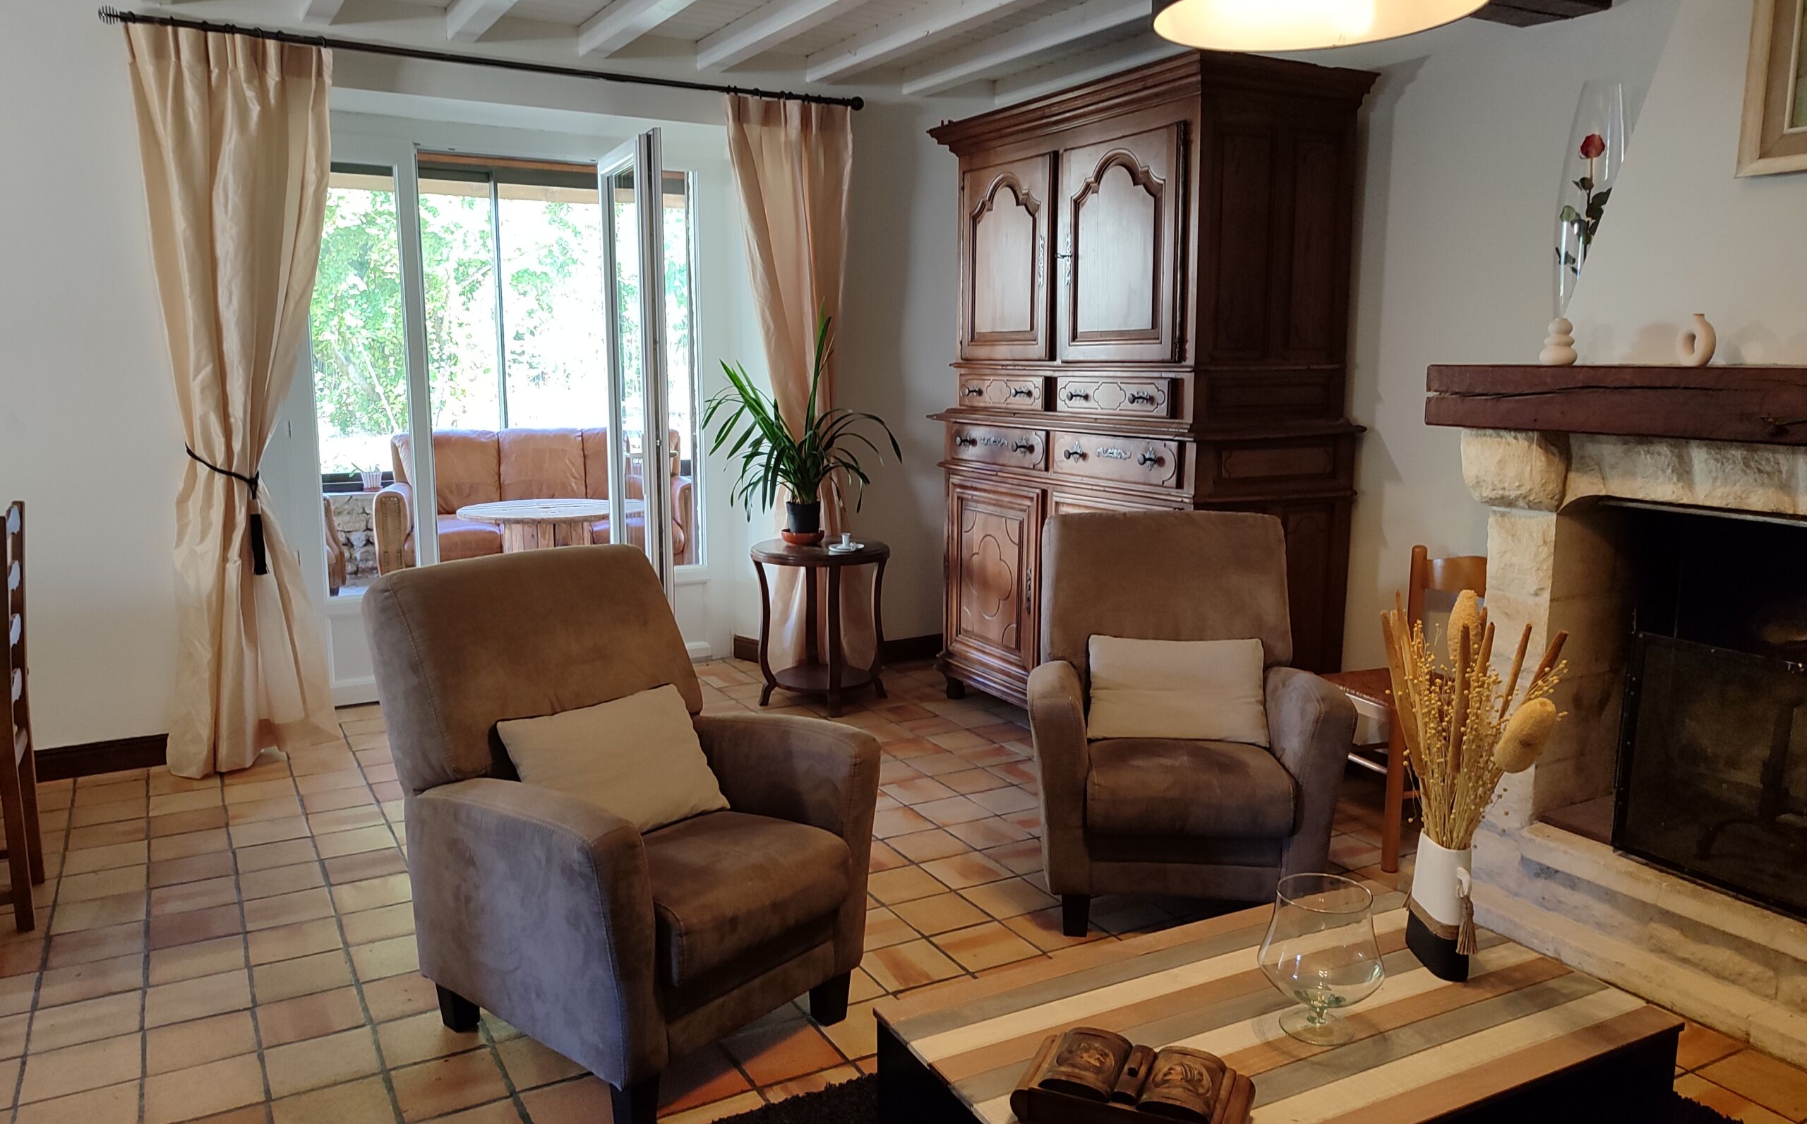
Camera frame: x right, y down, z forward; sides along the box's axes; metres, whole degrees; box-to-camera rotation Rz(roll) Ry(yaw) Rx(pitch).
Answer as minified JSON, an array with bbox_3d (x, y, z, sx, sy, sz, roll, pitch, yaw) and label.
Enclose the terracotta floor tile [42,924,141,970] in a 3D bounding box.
[{"bbox_3d":[-1.914,0.916,3.101,0.198,0.015,0.198,-5,10,-29],"label":"terracotta floor tile"}]

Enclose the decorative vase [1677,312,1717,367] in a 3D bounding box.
[{"bbox_3d":[1.706,-0.477,2.808,0.036,0.119,0.102,-1,9,-7],"label":"decorative vase"}]

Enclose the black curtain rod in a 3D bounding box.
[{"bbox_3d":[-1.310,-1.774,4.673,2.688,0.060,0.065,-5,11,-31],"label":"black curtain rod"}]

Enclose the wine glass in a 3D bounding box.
[{"bbox_3d":[0.626,0.597,1.956,0.181,0.214,0.181,0,9,0],"label":"wine glass"}]

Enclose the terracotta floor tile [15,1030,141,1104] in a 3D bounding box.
[{"bbox_3d":[-1.614,1.004,2.570,0.198,0.015,0.198,-5,10,-29],"label":"terracotta floor tile"}]

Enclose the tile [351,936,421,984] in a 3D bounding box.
[{"bbox_3d":[-1.188,0.939,3.080,0.200,0.018,0.200,-5,11,-29],"label":"tile"}]

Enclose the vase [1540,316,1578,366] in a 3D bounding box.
[{"bbox_3d":[1.518,-0.509,3.019,0.085,0.113,0.085,-5,10,-29],"label":"vase"}]

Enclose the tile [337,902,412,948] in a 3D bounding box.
[{"bbox_3d":[-1.262,0.891,3.202,0.196,0.014,0.196,-5,10,-29],"label":"tile"}]

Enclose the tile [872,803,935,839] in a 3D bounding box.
[{"bbox_3d":[-0.029,0.795,3.943,0.198,0.015,0.198,-5,10,-29],"label":"tile"}]

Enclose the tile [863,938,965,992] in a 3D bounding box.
[{"bbox_3d":[0.016,0.970,3.119,0.200,0.015,0.200,-5,11,-29],"label":"tile"}]

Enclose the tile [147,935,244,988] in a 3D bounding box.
[{"bbox_3d":[-1.620,0.921,3.000,0.196,0.014,0.196,-5,10,-29],"label":"tile"}]

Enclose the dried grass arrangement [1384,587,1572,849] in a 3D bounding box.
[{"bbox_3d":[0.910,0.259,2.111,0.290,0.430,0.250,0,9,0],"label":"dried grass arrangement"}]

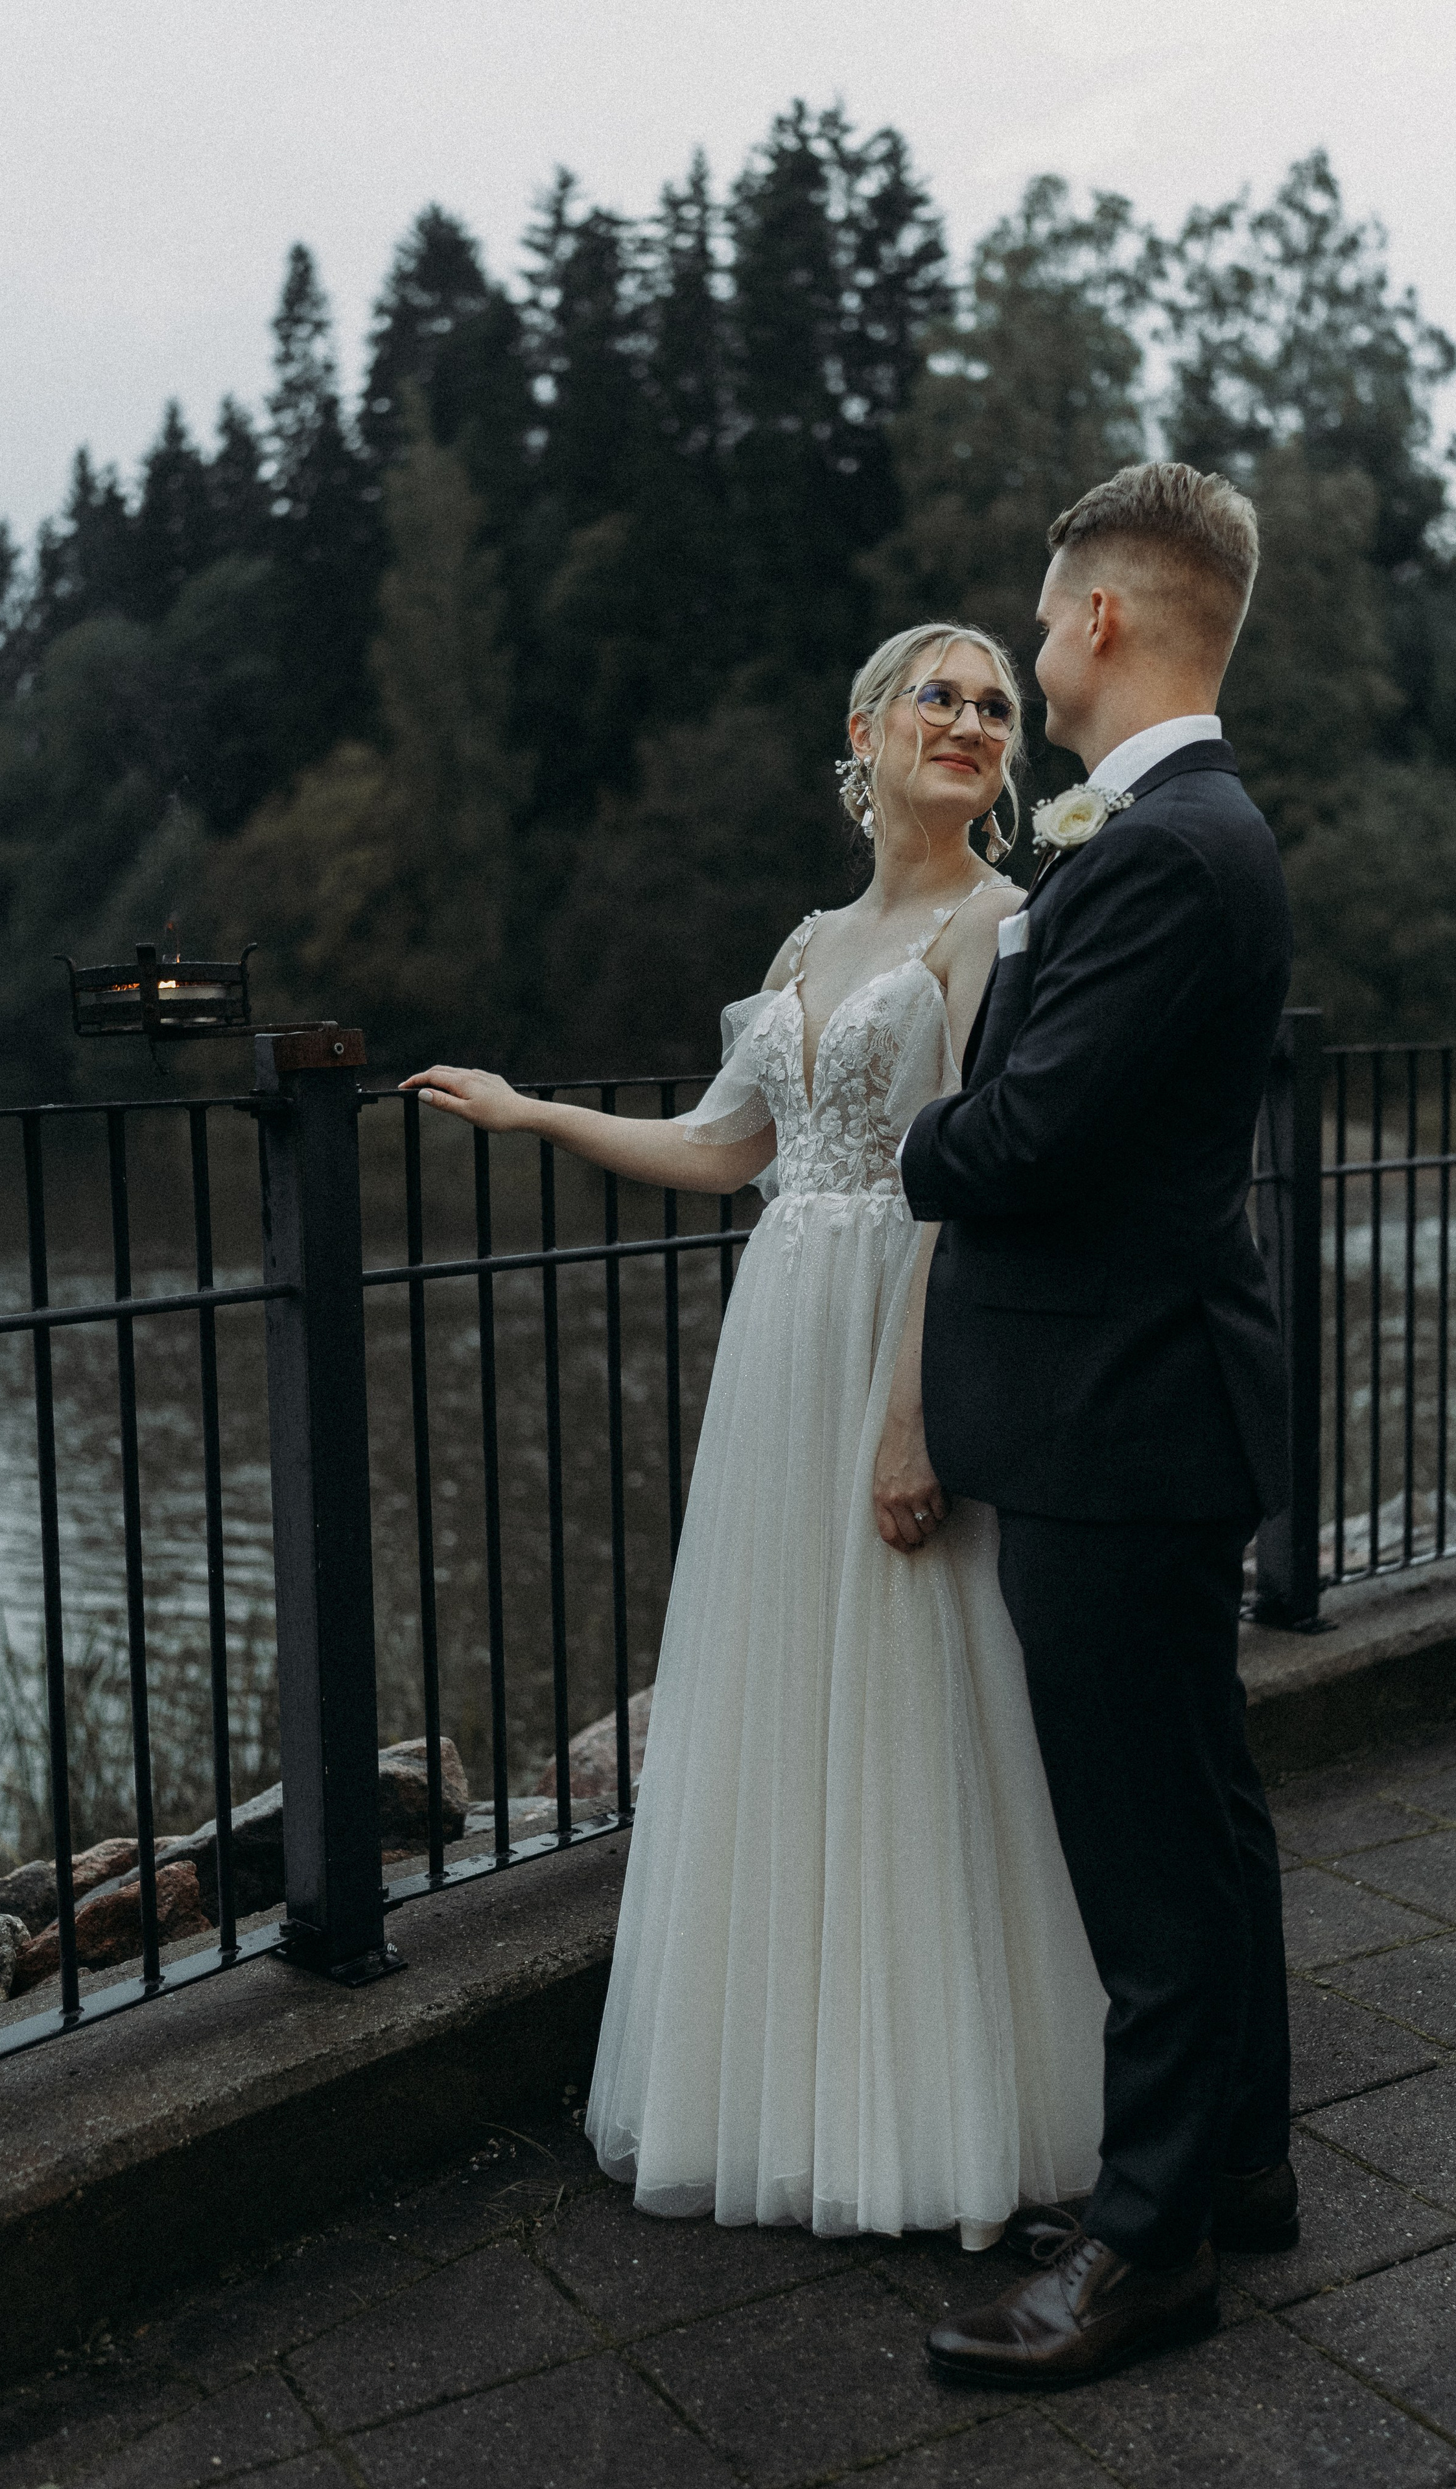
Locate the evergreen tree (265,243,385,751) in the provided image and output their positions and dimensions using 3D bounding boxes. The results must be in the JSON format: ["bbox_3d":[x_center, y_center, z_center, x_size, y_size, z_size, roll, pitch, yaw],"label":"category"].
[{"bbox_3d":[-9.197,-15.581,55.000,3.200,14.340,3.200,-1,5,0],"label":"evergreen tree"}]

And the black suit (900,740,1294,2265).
[{"bbox_3d":[0.404,0.264,2.437,0.400,1.500,0.520,1,6,15],"label":"black suit"}]

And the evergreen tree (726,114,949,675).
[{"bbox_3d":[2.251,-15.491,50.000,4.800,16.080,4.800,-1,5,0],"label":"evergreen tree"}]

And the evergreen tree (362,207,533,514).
[{"bbox_3d":[-6.062,-15.525,52.000,4.200,13.480,4.200,-1,5,0],"label":"evergreen tree"}]

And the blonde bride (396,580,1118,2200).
[{"bbox_3d":[0.043,0.194,2.660,0.860,1.710,0.600,2,6,28],"label":"blonde bride"}]

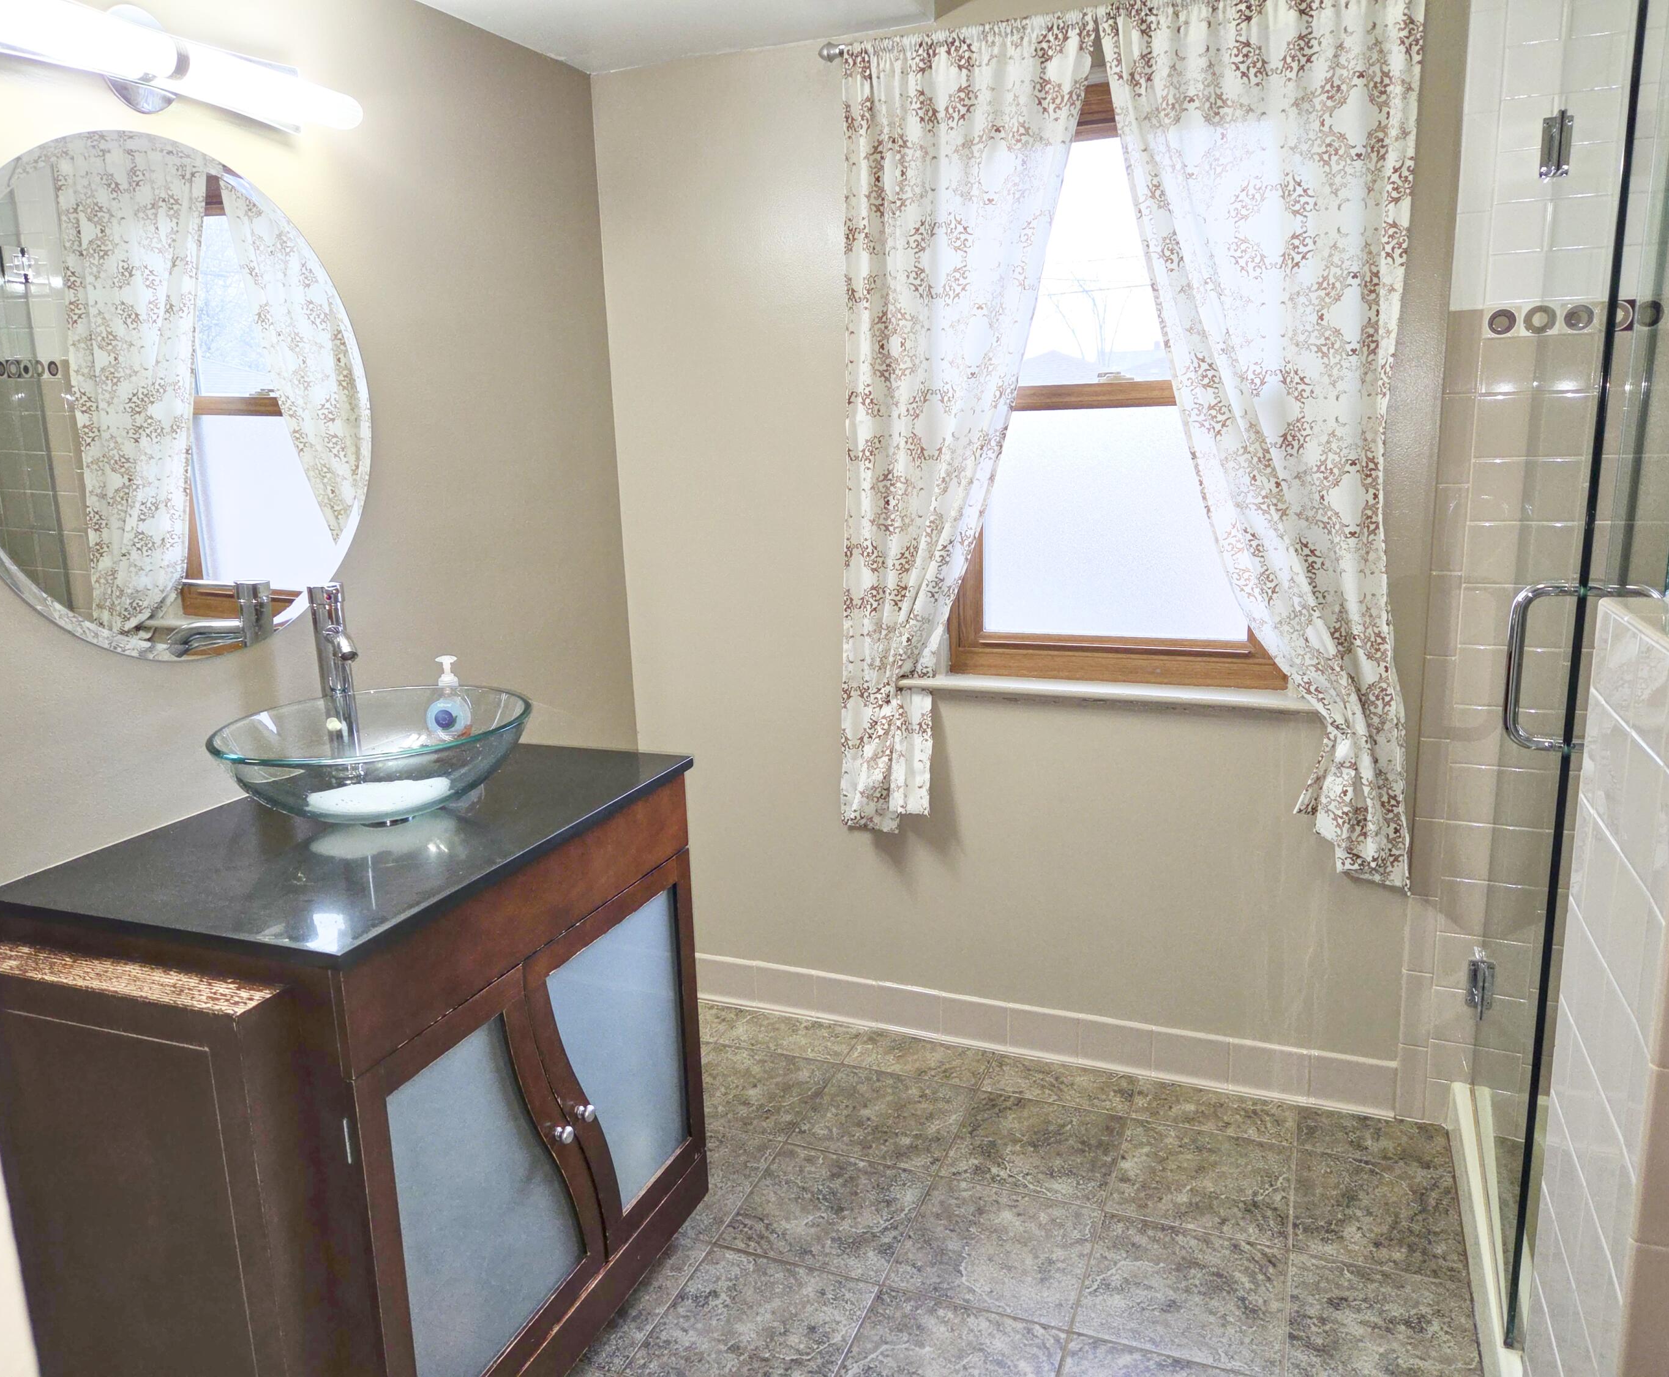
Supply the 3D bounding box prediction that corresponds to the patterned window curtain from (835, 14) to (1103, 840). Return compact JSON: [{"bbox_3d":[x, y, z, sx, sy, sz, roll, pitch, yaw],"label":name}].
[{"bbox_3d":[0.242,-0.433,2.363,0.510,1.530,0.090,3,14,21],"label":"patterned window curtain"}]

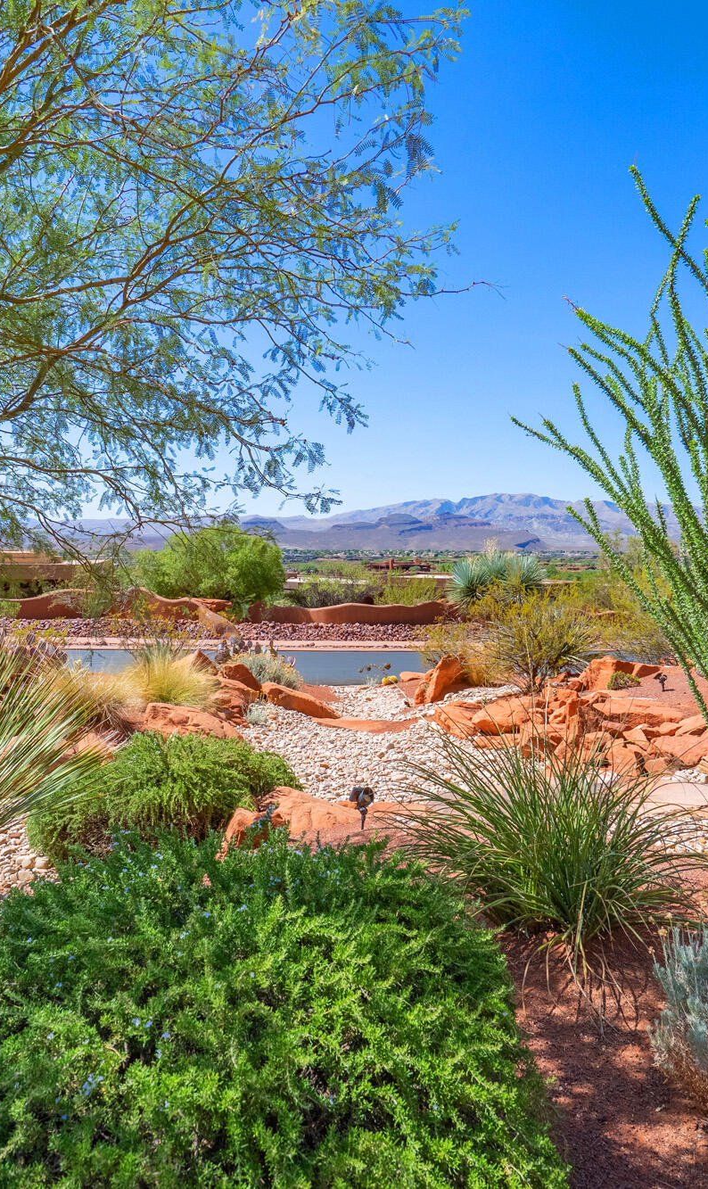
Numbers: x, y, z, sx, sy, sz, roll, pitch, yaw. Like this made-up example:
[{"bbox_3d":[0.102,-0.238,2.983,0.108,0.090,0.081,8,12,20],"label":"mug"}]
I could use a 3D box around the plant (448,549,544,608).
[{"bbox_3d":[3.570,-0.317,20.000,2.400,1.600,2.100,0,3,0],"label":"plant"}]

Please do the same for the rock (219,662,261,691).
[{"bbox_3d":[-1.275,0.916,8.900,0.455,0.350,0.400,0,3,0],"label":"rock"}]

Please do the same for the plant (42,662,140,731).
[{"bbox_3d":[-2.432,0.950,7.300,0.900,0.600,0.800,0,3,0],"label":"plant"}]

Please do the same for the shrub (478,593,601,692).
[{"bbox_3d":[2.198,0.546,9.400,1.395,1.123,1.300,0,3,0],"label":"shrub"}]

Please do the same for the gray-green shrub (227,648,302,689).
[{"bbox_3d":[-1.123,0.940,9.900,0.900,0.500,0.800,0,3,0],"label":"gray-green shrub"}]

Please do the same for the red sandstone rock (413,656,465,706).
[{"bbox_3d":[0.944,0.960,8.800,0.555,0.540,0.420,0,3,0],"label":"red sandstone rock"}]

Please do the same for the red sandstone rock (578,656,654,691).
[{"bbox_3d":[3.116,0.926,9.400,0.900,0.380,0.650,0,3,0],"label":"red sandstone rock"}]

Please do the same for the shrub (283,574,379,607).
[{"bbox_3d":[-0.599,-0.041,23.500,2.900,1.100,2.100,0,3,0],"label":"shrub"}]

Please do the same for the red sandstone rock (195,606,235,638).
[{"bbox_3d":[-3.586,0.703,20.500,0.979,0.804,0.900,0,3,0],"label":"red sandstone rock"}]

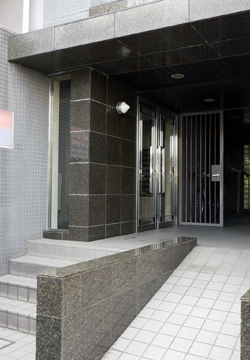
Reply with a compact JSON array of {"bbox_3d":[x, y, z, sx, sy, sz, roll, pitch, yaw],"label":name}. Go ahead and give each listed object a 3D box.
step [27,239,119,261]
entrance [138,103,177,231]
[{"bbox_3d":[-0.452,0.869,4.718,1.660,0.183,0.310,-1,-2,29],"label":"step"},{"bbox_3d":[0.613,-0.200,6.893,0.140,2.130,1.770,-1,-2,29],"label":"entrance"}]

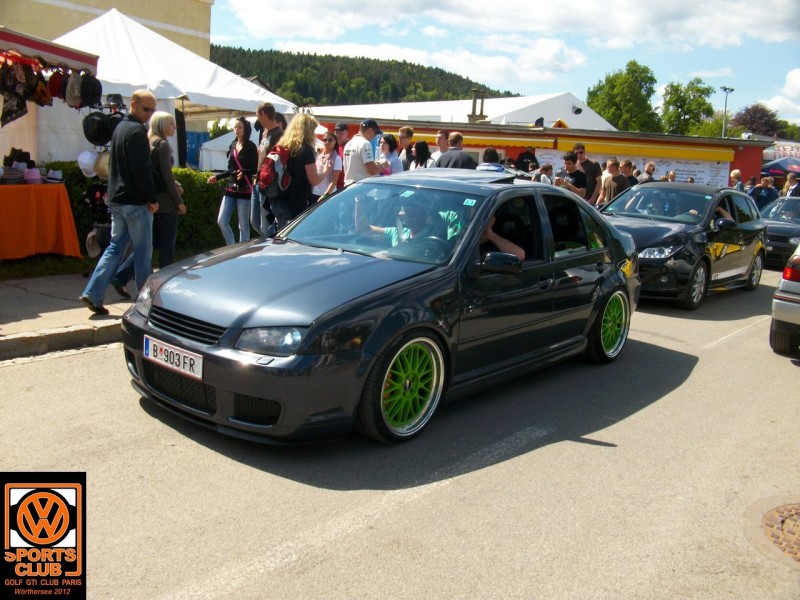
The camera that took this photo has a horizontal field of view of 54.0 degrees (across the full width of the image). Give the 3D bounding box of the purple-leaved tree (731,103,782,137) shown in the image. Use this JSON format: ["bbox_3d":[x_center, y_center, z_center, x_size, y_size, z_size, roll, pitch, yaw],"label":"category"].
[{"bbox_3d":[35.346,-15.648,79.098,5.440,8.240,5.440,7,11,23],"label":"purple-leaved tree"}]

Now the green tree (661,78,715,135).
[{"bbox_3d":[27.140,-16.250,75.729,5.400,9.860,5.400,6,11,18],"label":"green tree"}]

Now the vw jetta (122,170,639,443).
[{"bbox_3d":[0.270,-0.192,5.615,1.760,1.390,4.400,12,14,39],"label":"vw jetta"}]

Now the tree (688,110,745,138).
[{"bbox_3d":[27.613,-13.400,69.549,4.960,6.570,4.960,7,11,20],"label":"tree"}]

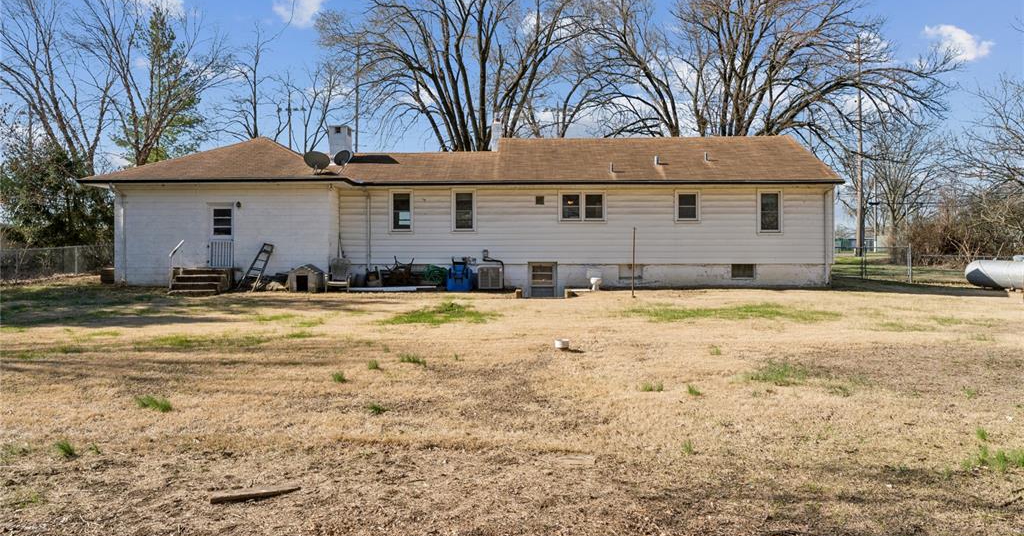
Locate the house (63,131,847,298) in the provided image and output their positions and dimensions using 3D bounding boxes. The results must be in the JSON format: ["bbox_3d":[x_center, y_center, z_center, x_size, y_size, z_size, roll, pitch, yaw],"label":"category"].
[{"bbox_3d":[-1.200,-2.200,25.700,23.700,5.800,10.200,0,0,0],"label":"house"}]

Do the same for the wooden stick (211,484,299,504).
[{"bbox_3d":[-1.500,1.345,4.050,0.510,0.045,0.100,0,0,-29],"label":"wooden stick"}]

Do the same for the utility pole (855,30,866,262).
[{"bbox_3d":[19.917,-6.972,39.000,0.380,12.630,0.380,0,0,0],"label":"utility pole"}]

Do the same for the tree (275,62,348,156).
[{"bbox_3d":[-14.103,-7.342,48.000,5.205,14.085,5.200,0,0,0],"label":"tree"}]

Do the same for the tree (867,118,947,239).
[{"bbox_3d":[28.327,-5.753,49.000,5.744,10.107,6.000,0,0,0],"label":"tree"}]

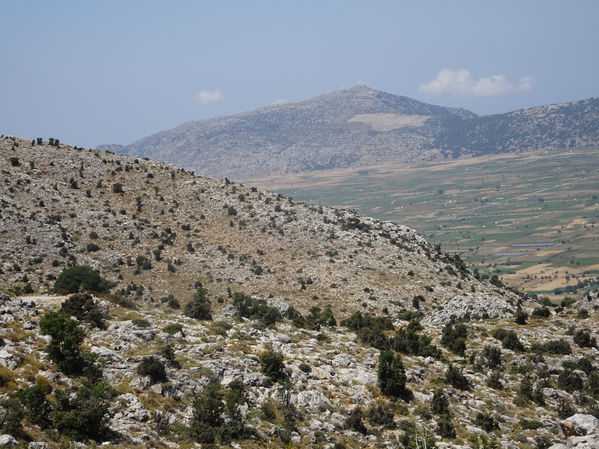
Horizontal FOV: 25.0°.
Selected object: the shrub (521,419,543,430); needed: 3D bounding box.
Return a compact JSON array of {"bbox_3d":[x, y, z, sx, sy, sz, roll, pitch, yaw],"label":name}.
[{"bbox_3d":[10.659,9.189,62.000,1.011,0.540,0.859,0,5,0],"label":"shrub"}]

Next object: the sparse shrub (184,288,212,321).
[{"bbox_3d":[-7.559,5.987,101.000,2.096,2.236,1.991,0,4,0],"label":"sparse shrub"}]

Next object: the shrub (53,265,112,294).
[{"bbox_3d":[-22.850,5.791,142.101,6.318,3.064,4.738,0,5,0],"label":"shrub"}]

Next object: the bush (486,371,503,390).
[{"bbox_3d":[13.054,10.443,90.338,1.071,1.299,0.964,0,5,0],"label":"bush"}]

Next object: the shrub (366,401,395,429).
[{"bbox_3d":[4.417,10.415,73.589,1.527,1.375,1.374,0,5,0],"label":"shrub"}]

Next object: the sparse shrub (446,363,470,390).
[{"bbox_3d":[10.422,10.092,89.017,1.715,1.664,1.544,0,5,0],"label":"sparse shrub"}]

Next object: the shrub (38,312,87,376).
[{"bbox_3d":[-12.820,6.383,73.000,2.597,3.393,2.389,0,5,0],"label":"shrub"}]

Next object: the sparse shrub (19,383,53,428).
[{"bbox_3d":[-11.151,7.645,57.000,1.436,1.834,1.364,0,4,0],"label":"sparse shrub"}]

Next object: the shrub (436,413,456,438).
[{"bbox_3d":[7.928,10.895,72.785,1.079,1.256,0.971,0,5,0],"label":"shrub"}]

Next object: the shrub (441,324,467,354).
[{"bbox_3d":[12.204,8.976,106.251,2.205,2.444,1.984,0,5,0],"label":"shrub"}]

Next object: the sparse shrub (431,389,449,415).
[{"bbox_3d":[6.847,8.657,66.000,0.880,1.246,0.810,0,5,0],"label":"sparse shrub"}]

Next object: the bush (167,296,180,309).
[{"bbox_3d":[-11.017,6.820,118.000,1.224,0.956,1.163,0,4,0],"label":"bush"}]

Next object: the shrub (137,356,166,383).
[{"bbox_3d":[-7.567,7.414,69.000,1.534,1.213,1.457,0,4,0],"label":"shrub"}]

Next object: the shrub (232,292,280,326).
[{"bbox_3d":[-3.674,7.262,115.292,4.101,2.818,3.076,0,5,0],"label":"shrub"}]

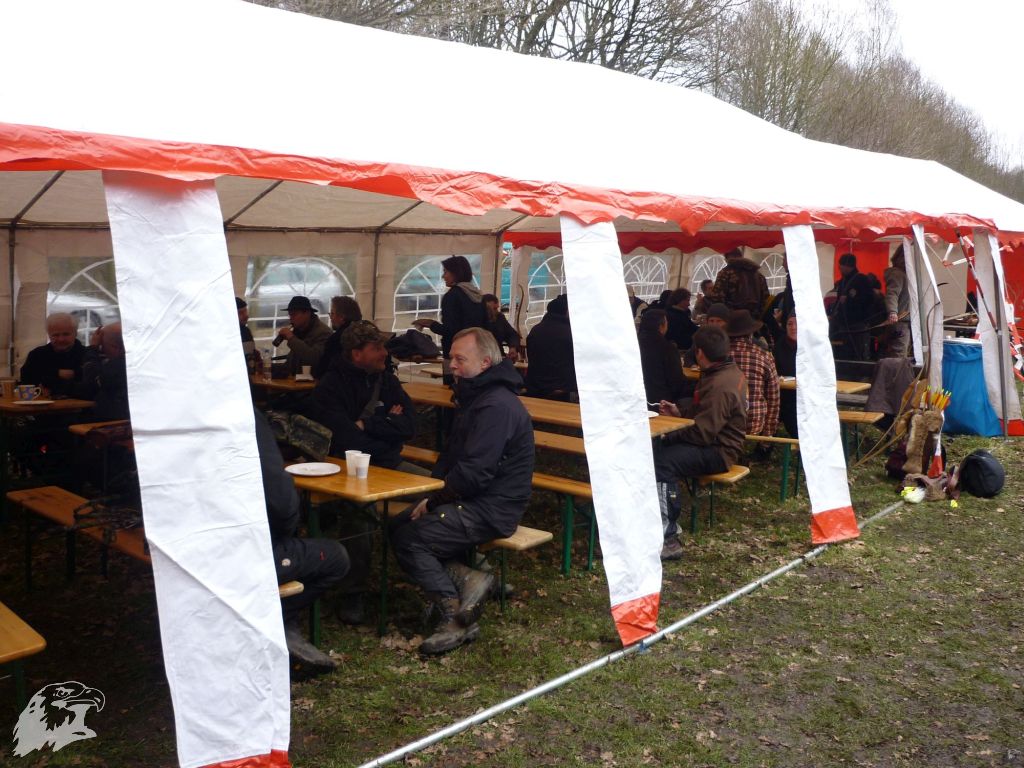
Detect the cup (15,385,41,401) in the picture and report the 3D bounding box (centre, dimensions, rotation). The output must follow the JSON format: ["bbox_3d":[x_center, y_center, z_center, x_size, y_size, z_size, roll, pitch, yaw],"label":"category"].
[{"bbox_3d":[-2.950,0.056,5.949,0.135,0.090,0.105,0,8,0],"label":"cup"}]

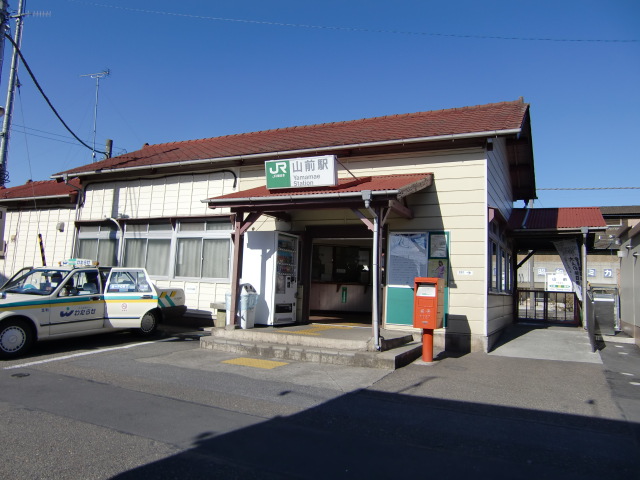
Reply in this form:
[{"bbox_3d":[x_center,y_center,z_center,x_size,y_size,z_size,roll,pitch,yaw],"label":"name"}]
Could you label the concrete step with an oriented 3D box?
[{"bbox_3d":[0.016,1.854,9.200,3.450,0.175,2.400,0,-5,25],"label":"concrete step"}]

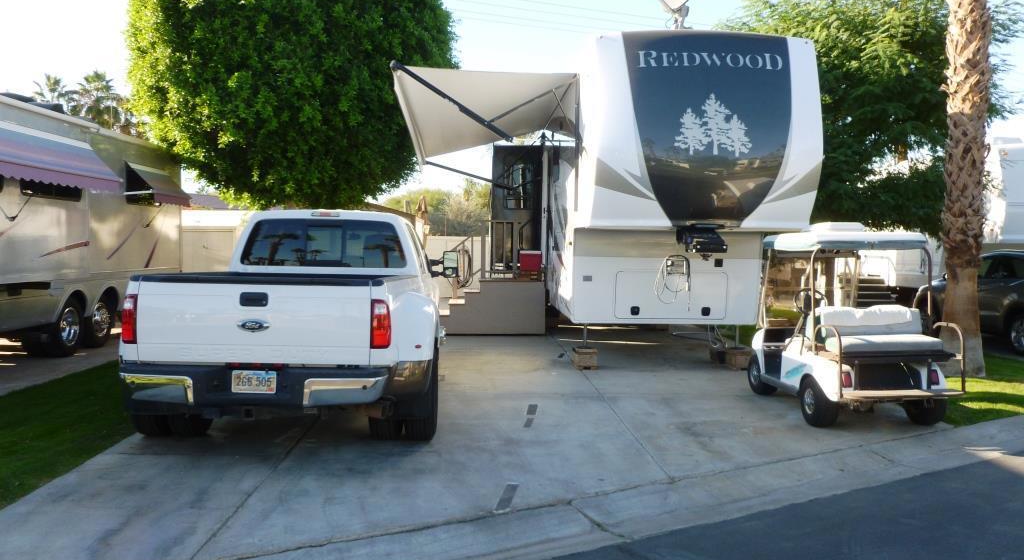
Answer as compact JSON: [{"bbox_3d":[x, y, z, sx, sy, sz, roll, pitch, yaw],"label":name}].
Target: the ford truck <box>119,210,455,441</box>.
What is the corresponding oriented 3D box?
[{"bbox_3d":[-1.890,0.245,8.870,2.480,1.980,6.650,1,2,-2],"label":"ford truck"}]

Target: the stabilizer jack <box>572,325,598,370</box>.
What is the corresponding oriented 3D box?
[{"bbox_3d":[0.970,0.885,11.000,0.330,0.590,0.320,1,2,-3],"label":"stabilizer jack"}]

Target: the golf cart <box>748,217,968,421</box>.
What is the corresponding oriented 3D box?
[{"bbox_3d":[3.290,0.420,8.300,1.200,1.820,2.600,1,2,-4],"label":"golf cart"}]

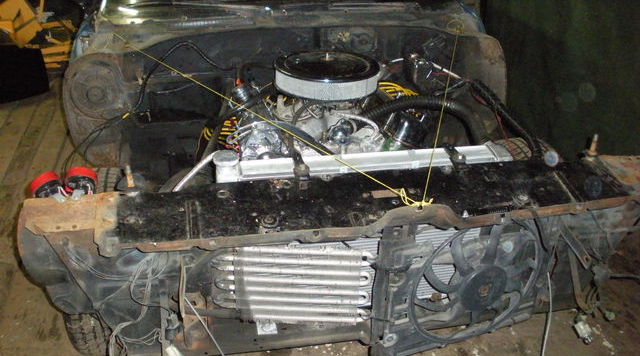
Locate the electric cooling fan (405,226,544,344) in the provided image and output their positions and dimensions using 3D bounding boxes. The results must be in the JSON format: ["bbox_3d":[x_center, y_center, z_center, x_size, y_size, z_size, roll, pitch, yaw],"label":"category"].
[{"bbox_3d":[0.395,0.272,1.648,0.380,0.380,0.090,-8,31,-20],"label":"electric cooling fan"}]

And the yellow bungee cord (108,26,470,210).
[{"bbox_3d":[0.013,-0.268,2.111,1.385,0.162,1.272,-3,25,-10],"label":"yellow bungee cord"}]

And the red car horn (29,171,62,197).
[{"bbox_3d":[-0.680,0.026,1.660,0.090,0.090,0.060,-17,55,-31],"label":"red car horn"}]

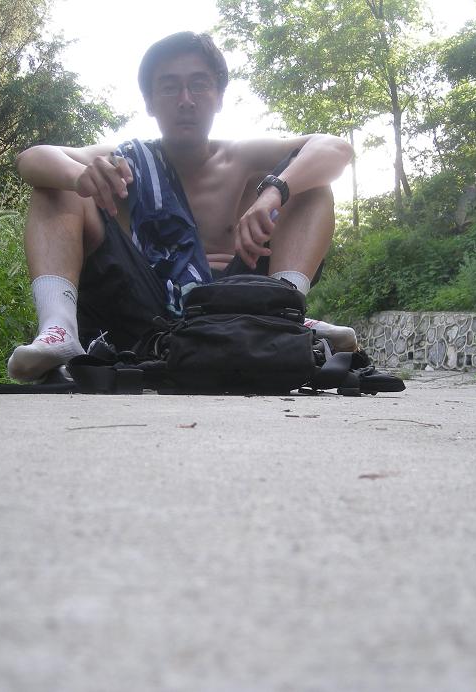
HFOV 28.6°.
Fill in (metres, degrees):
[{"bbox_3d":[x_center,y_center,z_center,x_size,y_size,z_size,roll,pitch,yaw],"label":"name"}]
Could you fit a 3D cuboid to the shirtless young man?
[{"bbox_3d":[-0.107,-0.300,1.960,0.690,0.750,0.720,0,-1,-2],"label":"shirtless young man"}]

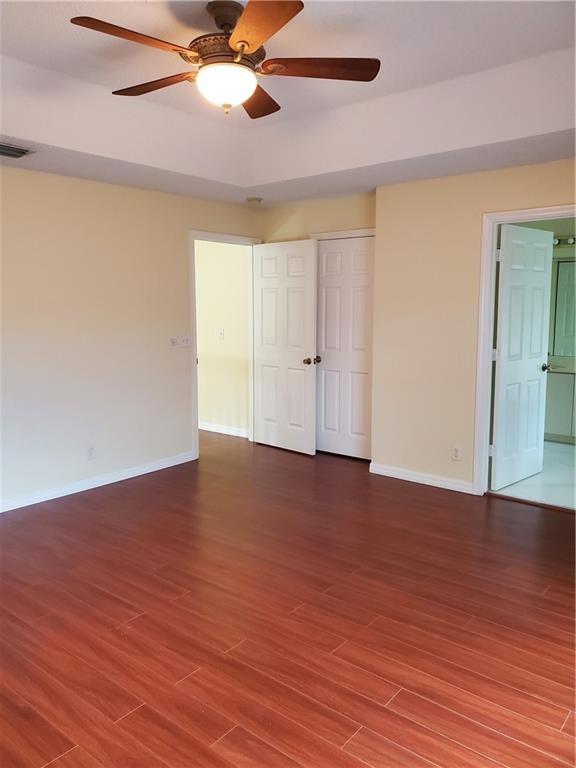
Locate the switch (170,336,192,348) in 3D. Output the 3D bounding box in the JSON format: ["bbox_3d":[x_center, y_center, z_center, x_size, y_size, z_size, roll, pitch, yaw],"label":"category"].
[{"bbox_3d":[-0.961,-0.378,5.239,0.020,0.115,0.240,7,10,40],"label":"switch"}]

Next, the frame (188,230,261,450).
[{"bbox_3d":[-0.627,-0.383,5.724,0.140,2.140,0.925,7,10,40],"label":"frame"}]

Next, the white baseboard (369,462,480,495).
[{"bbox_3d":[1.081,0.785,4.778,0.960,0.083,0.020,7,10,40],"label":"white baseboard"}]

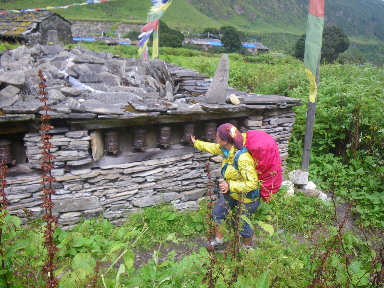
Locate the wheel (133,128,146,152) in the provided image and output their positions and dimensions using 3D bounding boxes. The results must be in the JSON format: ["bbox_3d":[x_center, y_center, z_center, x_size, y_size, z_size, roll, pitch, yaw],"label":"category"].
[{"bbox_3d":[-0.643,-0.053,3.806,0.150,0.250,0.150,2,16,-1],"label":"wheel"}]

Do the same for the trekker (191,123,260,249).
[{"bbox_3d":[0.374,0.467,3.745,0.650,1.580,0.910,-9,20,-34],"label":"trekker"}]

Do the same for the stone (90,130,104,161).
[{"bbox_3d":[-1.056,0.022,3.470,0.130,0.320,0.120,-7,18,-28],"label":"stone"}]

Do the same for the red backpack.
[{"bbox_3d":[0.801,0.253,3.660,0.360,0.720,0.380,-21,26,-30],"label":"red backpack"}]

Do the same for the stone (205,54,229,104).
[{"bbox_3d":[0.323,-0.845,4.100,0.290,0.630,0.100,1,16,-6],"label":"stone"}]

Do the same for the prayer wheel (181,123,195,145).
[{"bbox_3d":[-0.046,-0.139,4.118,0.150,0.250,0.150,-7,18,-28],"label":"prayer wheel"}]

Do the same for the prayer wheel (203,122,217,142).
[{"bbox_3d":[0.255,-0.172,4.273,0.150,0.250,0.150,2,16,-1],"label":"prayer wheel"}]

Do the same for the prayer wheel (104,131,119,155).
[{"bbox_3d":[-0.942,-0.018,3.650,0.150,0.250,0.150,2,16,-1],"label":"prayer wheel"}]

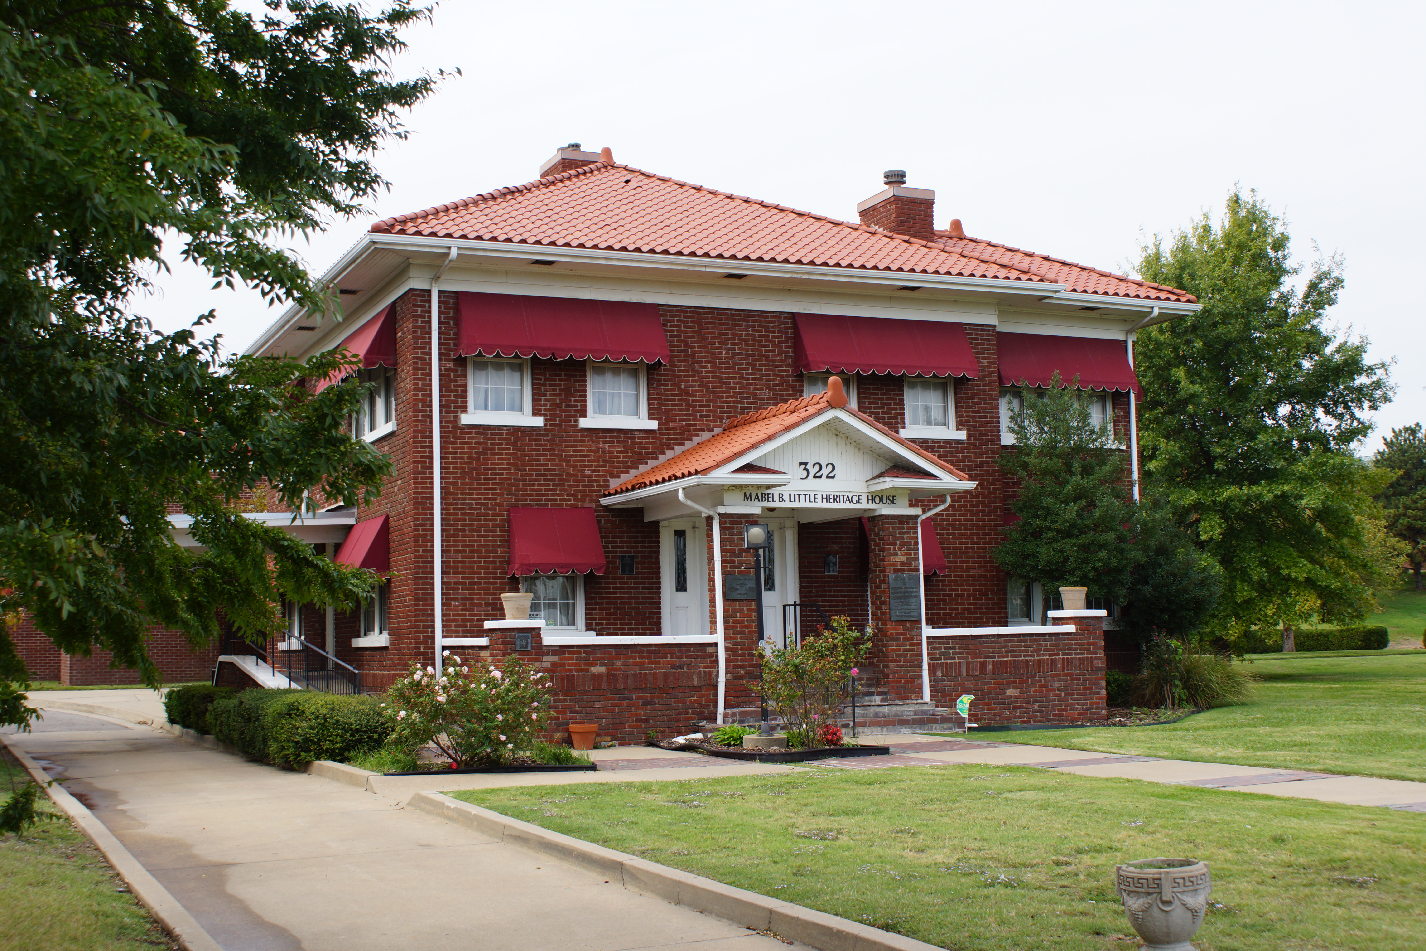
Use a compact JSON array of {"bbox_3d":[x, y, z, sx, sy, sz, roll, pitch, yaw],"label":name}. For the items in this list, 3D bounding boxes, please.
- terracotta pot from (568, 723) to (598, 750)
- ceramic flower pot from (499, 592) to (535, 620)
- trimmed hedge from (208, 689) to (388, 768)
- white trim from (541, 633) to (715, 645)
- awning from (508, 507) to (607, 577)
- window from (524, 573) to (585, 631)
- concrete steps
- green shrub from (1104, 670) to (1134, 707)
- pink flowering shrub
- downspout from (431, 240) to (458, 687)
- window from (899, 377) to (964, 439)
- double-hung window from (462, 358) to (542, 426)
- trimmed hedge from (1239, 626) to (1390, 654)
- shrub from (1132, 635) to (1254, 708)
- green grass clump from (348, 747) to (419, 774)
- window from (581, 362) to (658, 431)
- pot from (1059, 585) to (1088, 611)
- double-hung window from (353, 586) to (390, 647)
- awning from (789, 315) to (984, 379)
[{"bbox_3d":[-1.512,3.045,19.462,0.345,0.310,0.345,-1,-5,0],"label":"terracotta pot"},{"bbox_3d":[-2.394,1.591,20.335,0.430,0.330,0.430,-2,-6,0],"label":"ceramic flower pot"},{"bbox_3d":[-5.427,3.149,21.496,1.170,0.790,6.000,1,-6,-25],"label":"trimmed hedge"},{"bbox_3d":[-1.013,1.989,20.132,2.280,0.097,0.320,1,-6,-24],"label":"white trim"},{"bbox_3d":[-2.086,0.887,22.306,1.230,0.930,0.430,1,-6,-24],"label":"awning"},{"bbox_3d":[-2.176,1.357,22.500,0.920,1.510,0.120,1,-6,-24],"label":"window"},{"bbox_3d":[1.533,3.111,21.098,3.560,0.440,0.700,1,-6,-25],"label":"concrete steps"},{"bbox_3d":[6.014,3.310,25.809,0.770,0.560,0.750,1,-6,-25],"label":"green shrub"},{"bbox_3d":[-2.643,2.507,17.818,1.740,1.220,1.500,-2,-6,0],"label":"pink flowering shrub"},{"bbox_3d":[-3.444,0.123,21.579,0.120,6.090,1.020,1,-6,-25],"label":"downspout"},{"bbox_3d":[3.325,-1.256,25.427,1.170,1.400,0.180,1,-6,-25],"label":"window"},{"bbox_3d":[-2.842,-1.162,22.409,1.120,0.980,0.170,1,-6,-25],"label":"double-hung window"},{"bbox_3d":[19.021,5.268,52.916,5.900,0.730,1.000,1,-6,-25],"label":"trimmed hedge"},{"bbox_3d":[7.392,3.035,25.843,1.880,1.052,1.650,1,-6,-24],"label":"shrub"},{"bbox_3d":[-3.350,2.893,16.931,0.640,0.230,0.500,1,-6,-25],"label":"green grass clump"},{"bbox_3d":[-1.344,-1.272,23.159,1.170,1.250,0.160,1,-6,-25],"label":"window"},{"bbox_3d":[5.090,1.728,23.398,0.410,0.335,0.410,-1,-5,0],"label":"pot"},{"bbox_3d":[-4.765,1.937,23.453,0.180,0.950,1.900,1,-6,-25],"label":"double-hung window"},{"bbox_3d":[2.644,-1.904,24.850,2.980,0.950,0.450,1,-6,-25],"label":"awning"}]

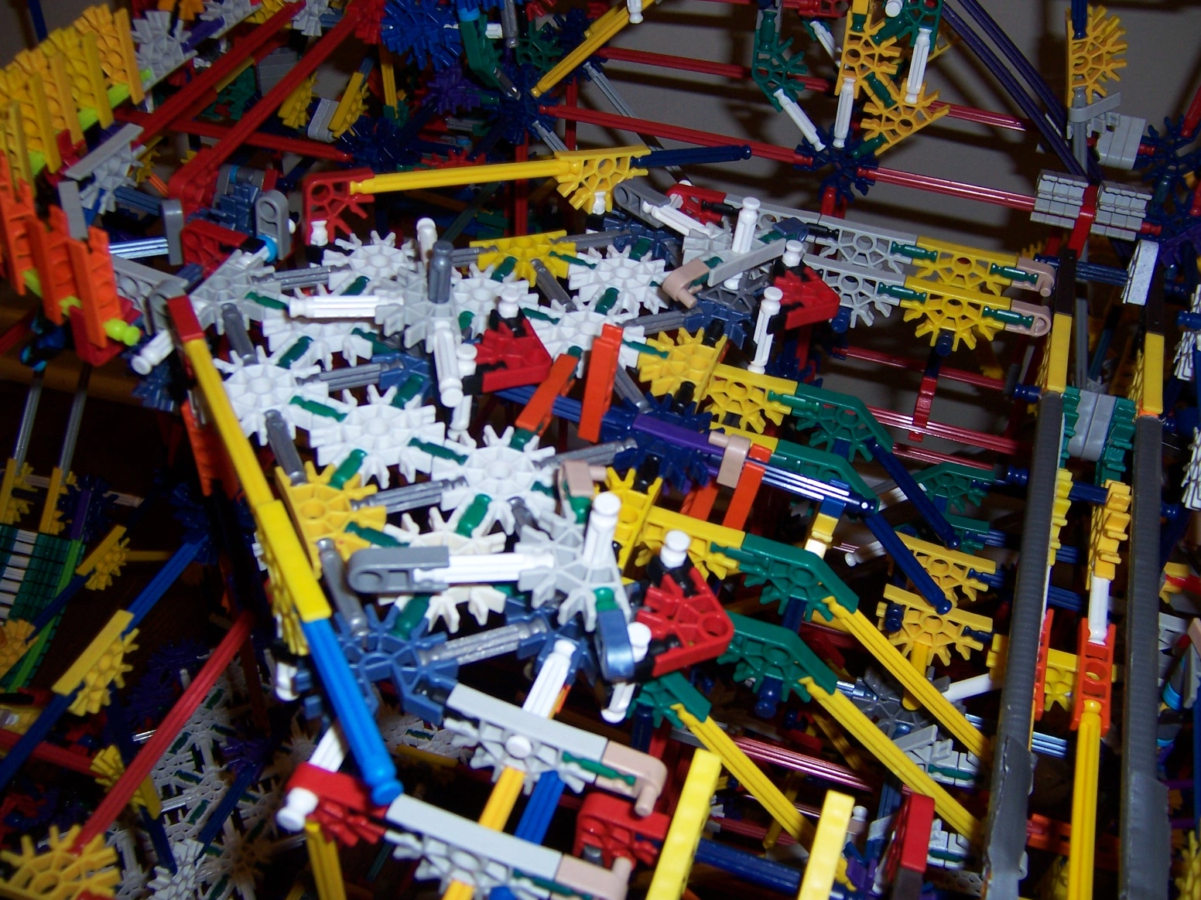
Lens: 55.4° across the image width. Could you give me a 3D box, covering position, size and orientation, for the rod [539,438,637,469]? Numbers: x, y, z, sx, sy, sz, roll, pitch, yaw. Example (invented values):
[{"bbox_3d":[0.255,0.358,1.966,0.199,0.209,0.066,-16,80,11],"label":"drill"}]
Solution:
[{"bbox_3d":[-0.004,0.001,0.336,0.033,0.006,0.006,-13,47,-25],"label":"rod"}]

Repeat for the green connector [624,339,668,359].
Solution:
[{"bbox_3d":[0.013,-0.033,0.377,0.018,0.006,0.006,19,42,8],"label":"green connector"}]

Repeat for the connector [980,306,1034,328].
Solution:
[{"bbox_3d":[0.146,-0.049,0.410,0.017,0.006,0.006,15,42,13],"label":"connector"}]

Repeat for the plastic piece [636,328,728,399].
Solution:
[{"bbox_3d":[0.025,-0.029,0.372,0.023,0.006,0.037,19,43,9],"label":"plastic piece"}]

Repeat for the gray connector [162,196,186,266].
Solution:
[{"bbox_3d":[-0.148,-0.076,0.397,0.006,0.023,0.009,-13,47,-24],"label":"gray connector"}]

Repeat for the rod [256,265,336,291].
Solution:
[{"bbox_3d":[-0.098,-0.057,0.378,0.033,0.006,0.006,-13,47,-24],"label":"rod"}]

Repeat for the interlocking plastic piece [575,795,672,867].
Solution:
[{"bbox_3d":[0.004,0.097,0.287,0.023,0.021,0.006,19,42,9],"label":"interlocking plastic piece"}]

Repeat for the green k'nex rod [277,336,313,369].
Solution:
[{"bbox_3d":[-0.091,-0.027,0.343,0.006,0.006,0.017,19,42,9],"label":"green k'nex rod"}]

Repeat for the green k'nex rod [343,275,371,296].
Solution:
[{"bbox_3d":[-0.081,-0.051,0.379,0.006,0.006,0.017,19,42,9],"label":"green k'nex rod"}]

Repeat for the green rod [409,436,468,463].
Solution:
[{"bbox_3d":[-0.047,0.002,0.329,0.017,0.006,0.006,19,42,9],"label":"green rod"}]

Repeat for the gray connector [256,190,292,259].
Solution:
[{"bbox_3d":[-0.113,-0.078,0.397,0.009,0.023,0.006,19,43,9],"label":"gray connector"}]

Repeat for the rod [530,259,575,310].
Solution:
[{"bbox_3d":[-0.016,-0.056,0.397,0.006,0.006,0.034,-13,47,-25],"label":"rod"}]

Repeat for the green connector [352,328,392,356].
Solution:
[{"bbox_3d":[-0.070,-0.033,0.362,0.017,0.006,0.006,19,42,9],"label":"green connector"}]

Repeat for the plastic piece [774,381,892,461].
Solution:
[{"bbox_3d":[0.080,-0.008,0.387,0.040,0.024,0.006,15,42,13],"label":"plastic piece"}]

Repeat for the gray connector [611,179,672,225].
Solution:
[{"bbox_3d":[0.015,-0.091,0.420,0.023,0.009,0.006,30,38,27],"label":"gray connector"}]

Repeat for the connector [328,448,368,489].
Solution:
[{"bbox_3d":[-0.069,0.007,0.311,0.006,0.006,0.017,19,42,9],"label":"connector"}]

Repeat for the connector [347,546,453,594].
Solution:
[{"bbox_3d":[-0.046,0.029,0.263,0.024,0.009,0.006,-3,44,-15],"label":"connector"}]

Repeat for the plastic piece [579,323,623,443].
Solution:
[{"bbox_3d":[0.000,-0.020,0.338,0.006,0.037,0.009,19,42,8],"label":"plastic piece"}]

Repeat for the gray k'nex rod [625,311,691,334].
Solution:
[{"bbox_3d":[0.020,-0.043,0.387,0.033,0.006,0.006,-13,46,-24],"label":"gray k'nex rod"}]

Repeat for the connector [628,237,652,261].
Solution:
[{"bbox_3d":[0.014,-0.073,0.417,0.017,0.006,0.006,19,43,9],"label":"connector"}]

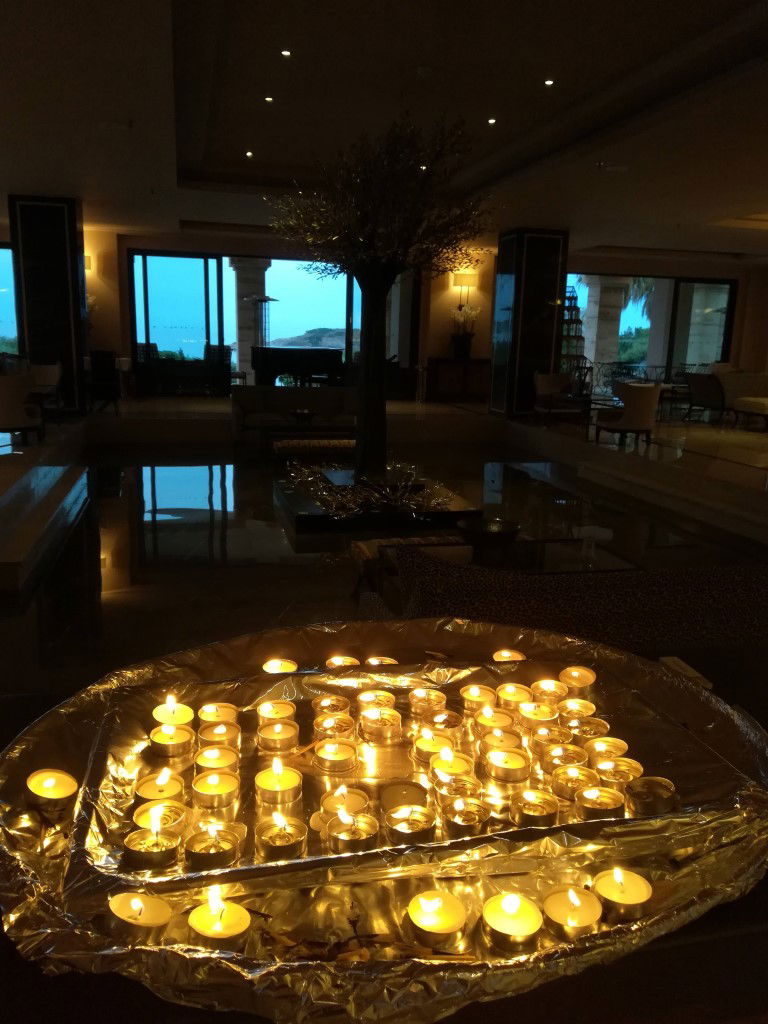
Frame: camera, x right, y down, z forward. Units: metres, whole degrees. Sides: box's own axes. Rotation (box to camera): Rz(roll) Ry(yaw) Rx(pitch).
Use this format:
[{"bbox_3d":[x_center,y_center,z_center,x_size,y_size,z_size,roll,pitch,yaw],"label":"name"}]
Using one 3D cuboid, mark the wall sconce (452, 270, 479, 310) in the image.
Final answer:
[{"bbox_3d":[1.717,-4.617,16.106,0.510,0.750,0.220,-2,14,-14],"label":"wall sconce"}]

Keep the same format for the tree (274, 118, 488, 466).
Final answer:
[{"bbox_3d":[-0.058,-1.955,7.270,2.050,3.300,2.050,-2,14,-14],"label":"tree"}]

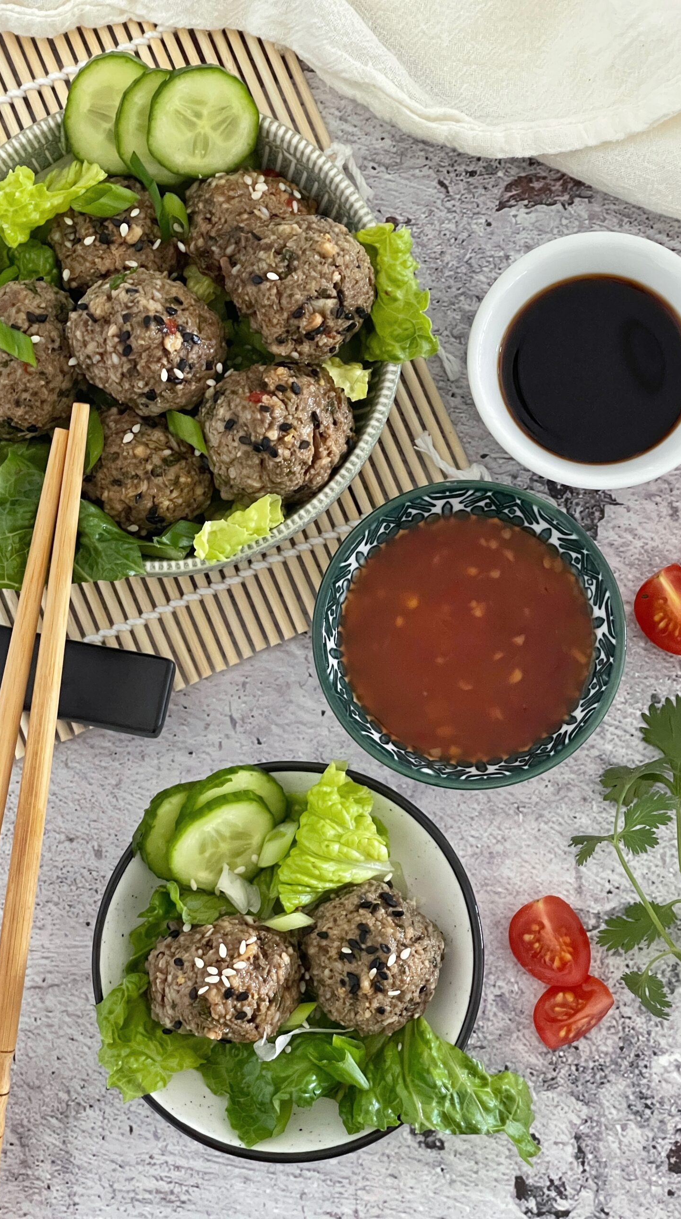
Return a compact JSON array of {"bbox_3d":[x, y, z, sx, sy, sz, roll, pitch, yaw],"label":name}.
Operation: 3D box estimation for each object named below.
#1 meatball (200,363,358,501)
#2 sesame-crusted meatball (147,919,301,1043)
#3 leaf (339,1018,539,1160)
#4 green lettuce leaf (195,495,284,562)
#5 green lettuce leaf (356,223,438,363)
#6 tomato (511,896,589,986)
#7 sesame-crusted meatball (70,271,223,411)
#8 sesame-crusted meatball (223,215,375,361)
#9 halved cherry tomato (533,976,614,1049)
[{"bbox_3d":[-0.017,-0.047,0.598,0.040,0.036,0.037,0,80,1],"label":"meatball"},{"bbox_3d":[-0.030,0.095,0.577,0.040,0.033,0.033,0,80,1],"label":"sesame-crusted meatball"},{"bbox_3d":[0.027,0.130,0.613,0.057,0.023,0.039,8,81,3],"label":"leaf"},{"bbox_3d":[-0.027,-0.021,0.585,0.025,0.012,0.013,-33,81,-5],"label":"green lettuce leaf"},{"bbox_3d":[0.015,-0.086,0.609,0.027,0.026,0.039,-7,81,0],"label":"green lettuce leaf"},{"bbox_3d":[0.058,0.092,0.626,0.021,0.013,0.025,-26,81,-3],"label":"tomato"},{"bbox_3d":[-0.052,-0.072,0.606,0.042,0.039,0.040,0,81,1],"label":"sesame-crusted meatball"},{"bbox_3d":[-0.011,-0.085,0.598,0.040,0.037,0.038,0,80,1],"label":"sesame-crusted meatball"},{"bbox_3d":[0.061,0.105,0.592,0.022,0.013,0.018,-38,81,-5],"label":"halved cherry tomato"}]

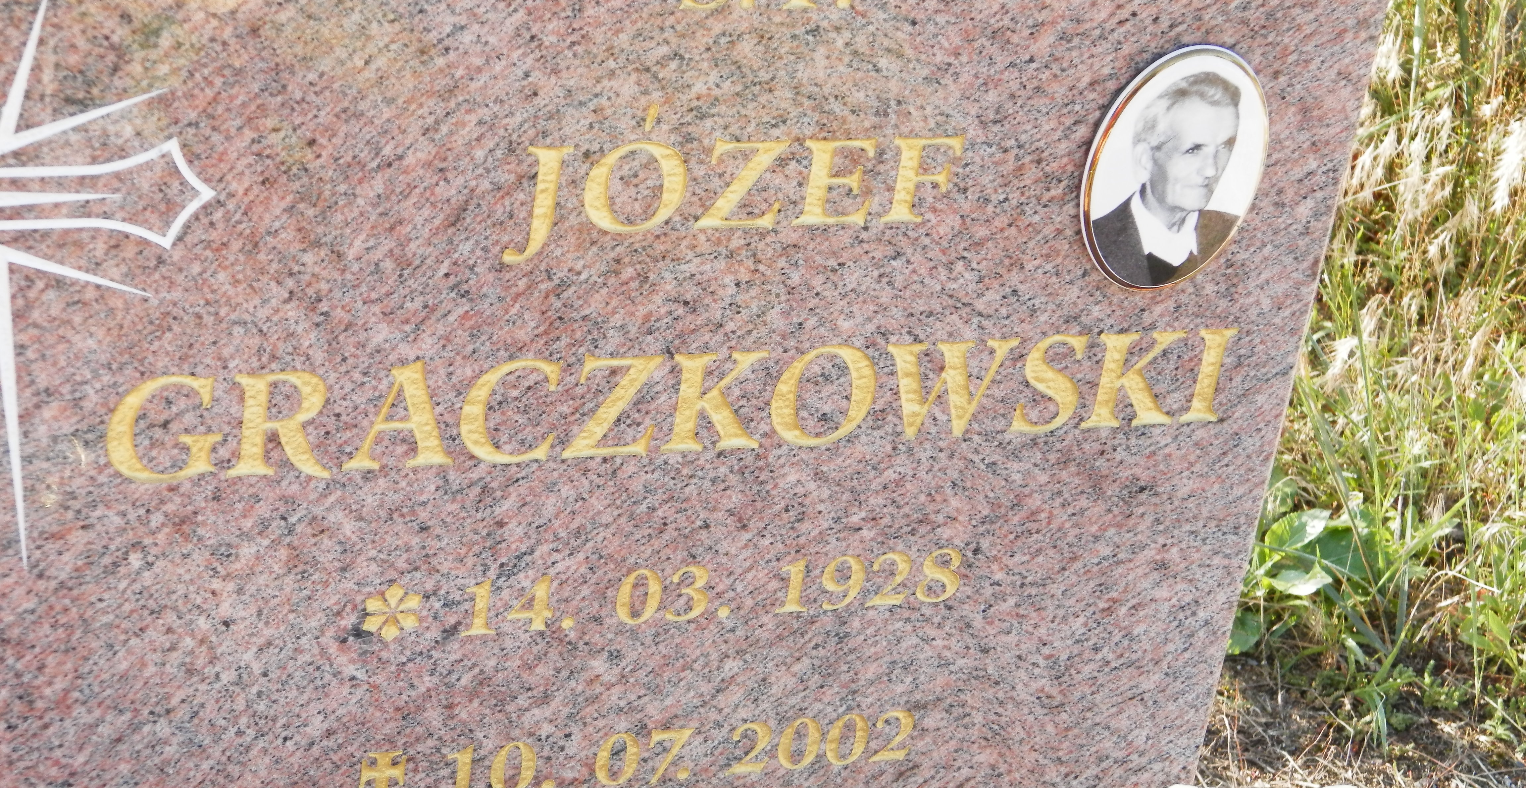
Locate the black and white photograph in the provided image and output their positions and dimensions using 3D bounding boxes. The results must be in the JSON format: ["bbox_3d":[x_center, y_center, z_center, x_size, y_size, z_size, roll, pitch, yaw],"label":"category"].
[{"bbox_3d":[0.182,-0.099,1.593,0.090,0.120,0.011,-3,31,-22],"label":"black and white photograph"}]

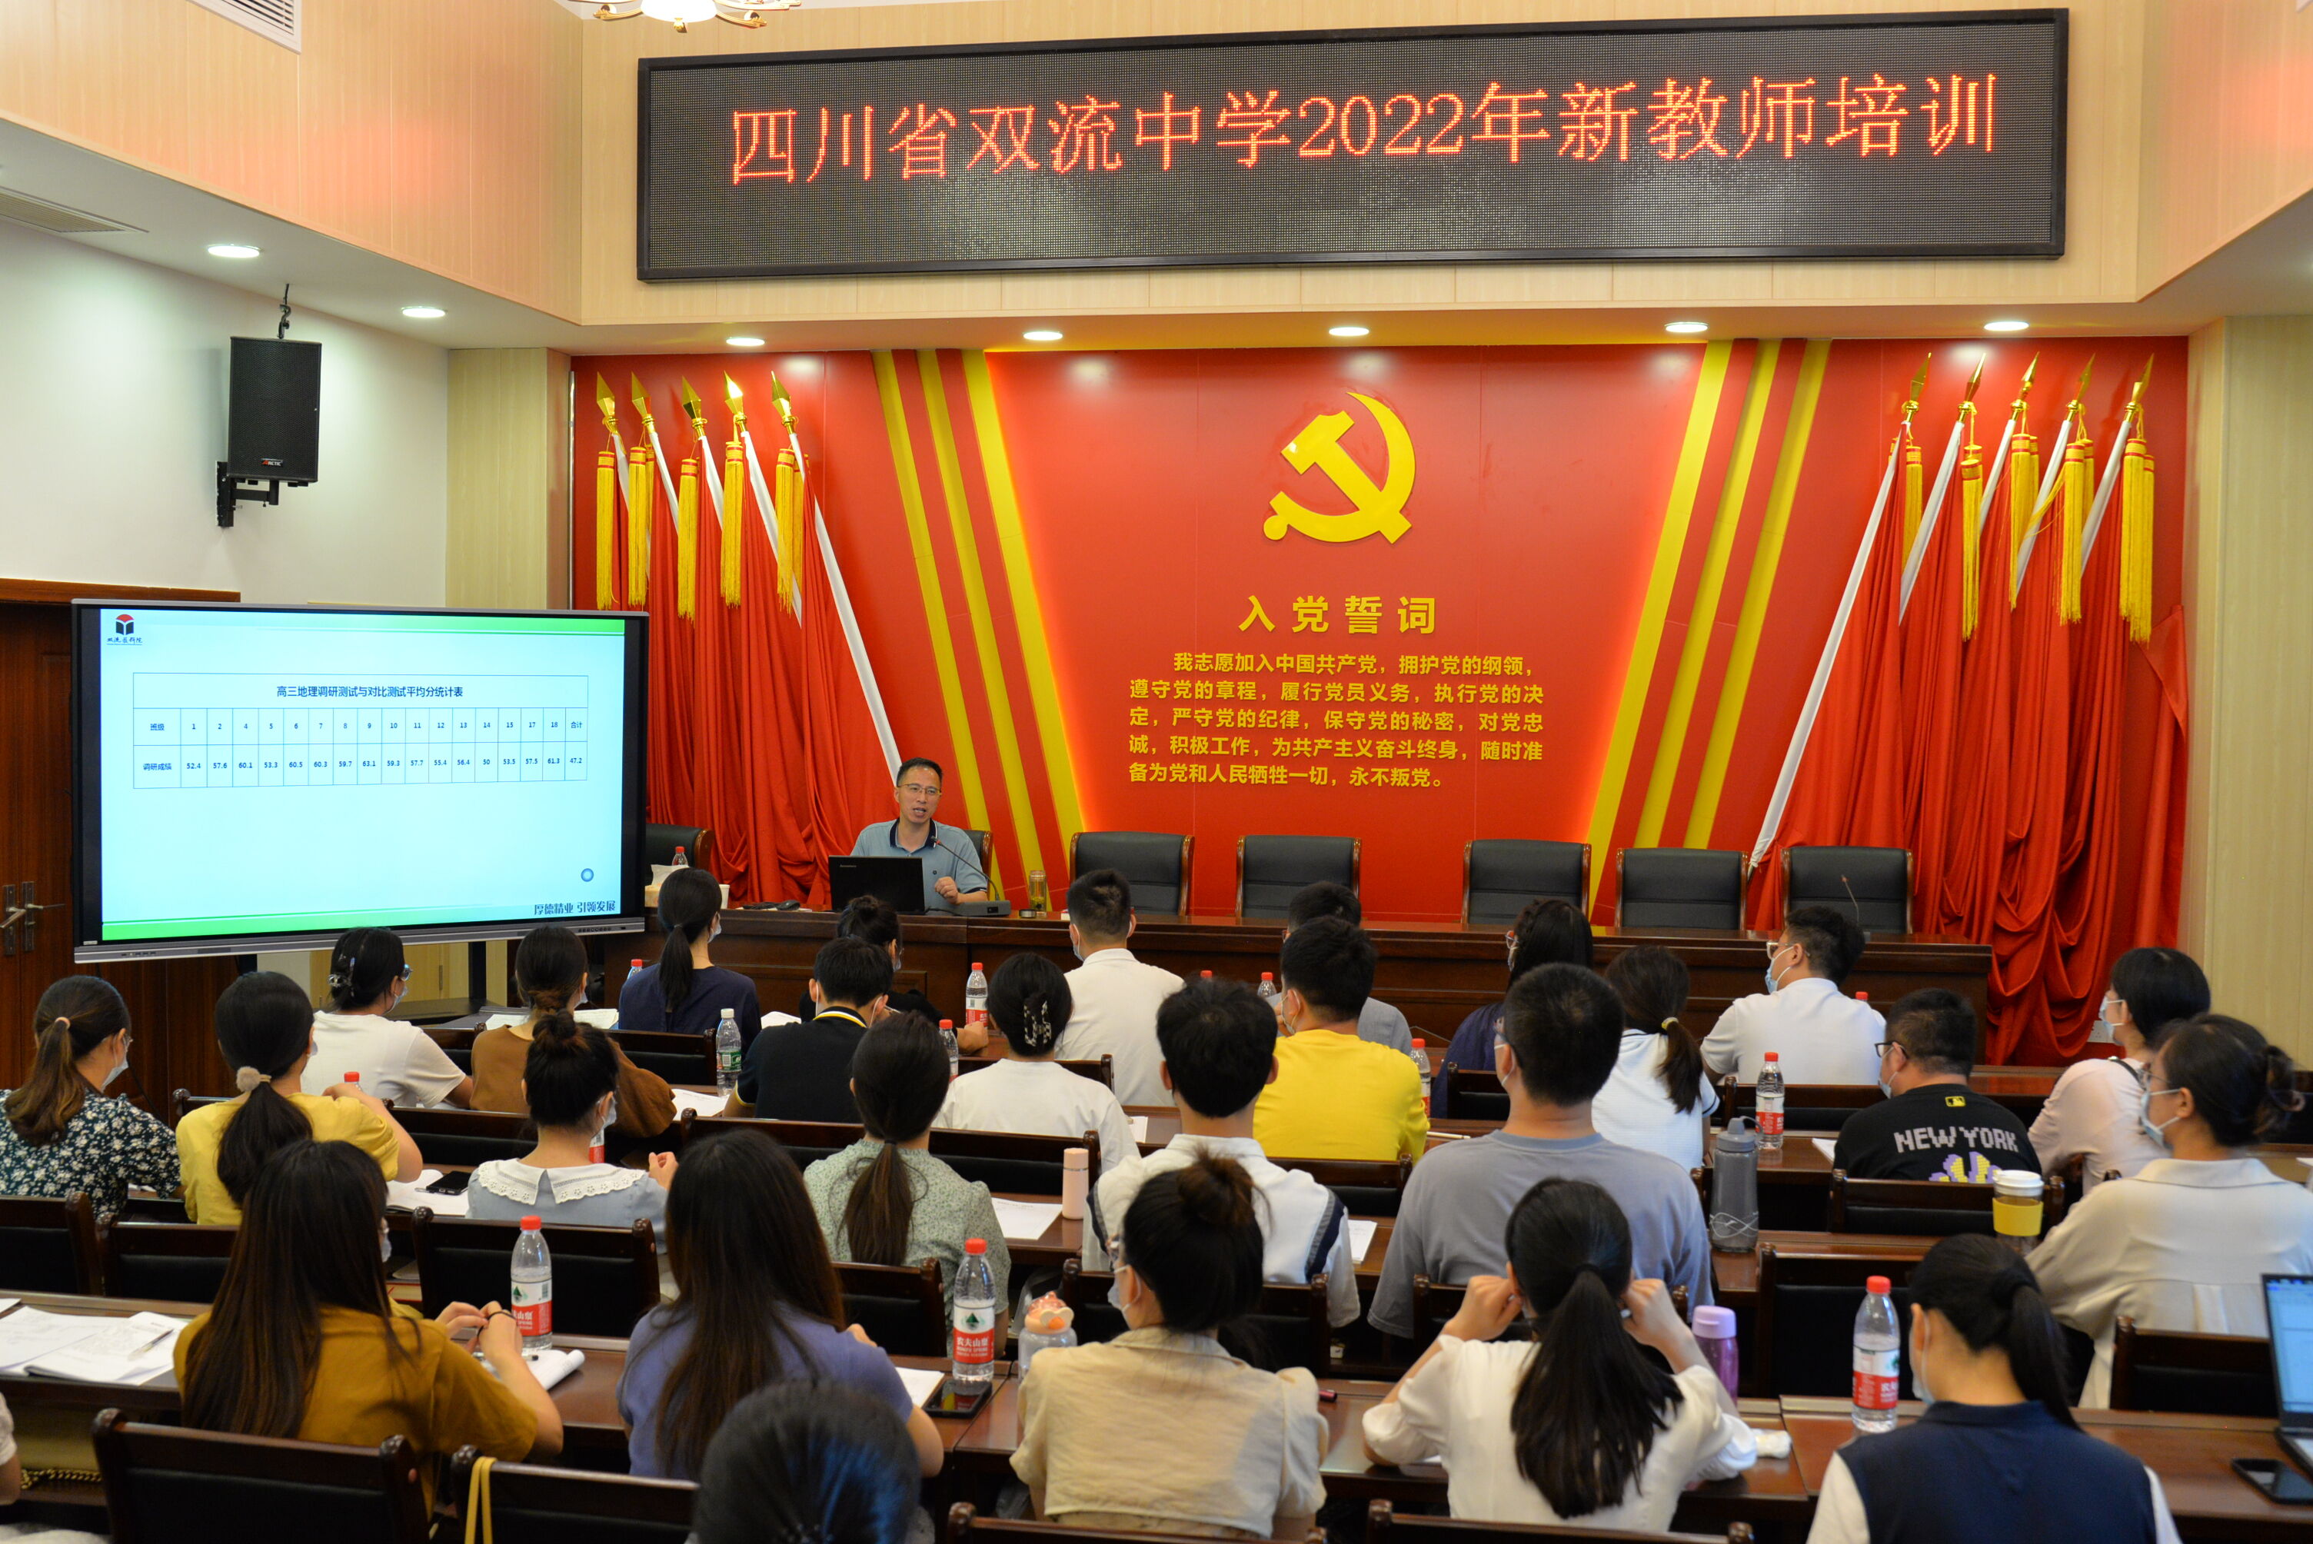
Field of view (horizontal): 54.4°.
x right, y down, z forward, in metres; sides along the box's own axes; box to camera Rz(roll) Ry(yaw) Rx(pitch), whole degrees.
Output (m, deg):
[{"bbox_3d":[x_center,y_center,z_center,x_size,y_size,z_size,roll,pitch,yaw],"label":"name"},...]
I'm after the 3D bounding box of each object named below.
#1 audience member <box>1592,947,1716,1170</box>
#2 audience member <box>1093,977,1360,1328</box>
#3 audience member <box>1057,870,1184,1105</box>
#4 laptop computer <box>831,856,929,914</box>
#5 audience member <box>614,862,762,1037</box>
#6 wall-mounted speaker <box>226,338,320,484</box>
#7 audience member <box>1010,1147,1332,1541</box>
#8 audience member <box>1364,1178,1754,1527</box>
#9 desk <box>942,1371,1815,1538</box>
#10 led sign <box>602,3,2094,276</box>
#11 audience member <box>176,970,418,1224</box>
[{"bbox_3d":[1.032,1.017,4.946,0.430,1.290,0.740,1,3,7],"label":"audience member"},{"bbox_3d":[0.143,1.023,4.054,0.480,1.340,0.760,1,3,10],"label":"audience member"},{"bbox_3d":[-0.106,0.949,6.524,0.490,1.350,0.700,1,3,6],"label":"audience member"},{"bbox_3d":[-1.080,0.434,8.698,0.365,0.225,0.300,1,3,10],"label":"laptop computer"},{"bbox_3d":[-1.248,0.929,6.395,0.450,1.337,0.750,1,3,9],"label":"audience member"},{"bbox_3d":[-3.180,-1.305,8.120,0.315,0.500,0.300,-1,10,-33],"label":"wall-mounted speaker"},{"bbox_3d":[0.035,1.112,2.990,0.450,1.260,0.740,1,3,4],"label":"audience member"},{"bbox_3d":[0.526,1.133,2.985,0.500,1.272,0.750,1,3,9],"label":"audience member"},{"bbox_3d":[0.331,1.337,3.375,1.200,0.770,0.410,1,3,10],"label":"desk"},{"bbox_3d":[0.623,-2.405,8.774,5.537,0.895,0.110,1,3,10],"label":"led sign"},{"bbox_3d":[-1.574,1.027,4.383,0.470,1.312,0.750,1,3,9],"label":"audience member"}]

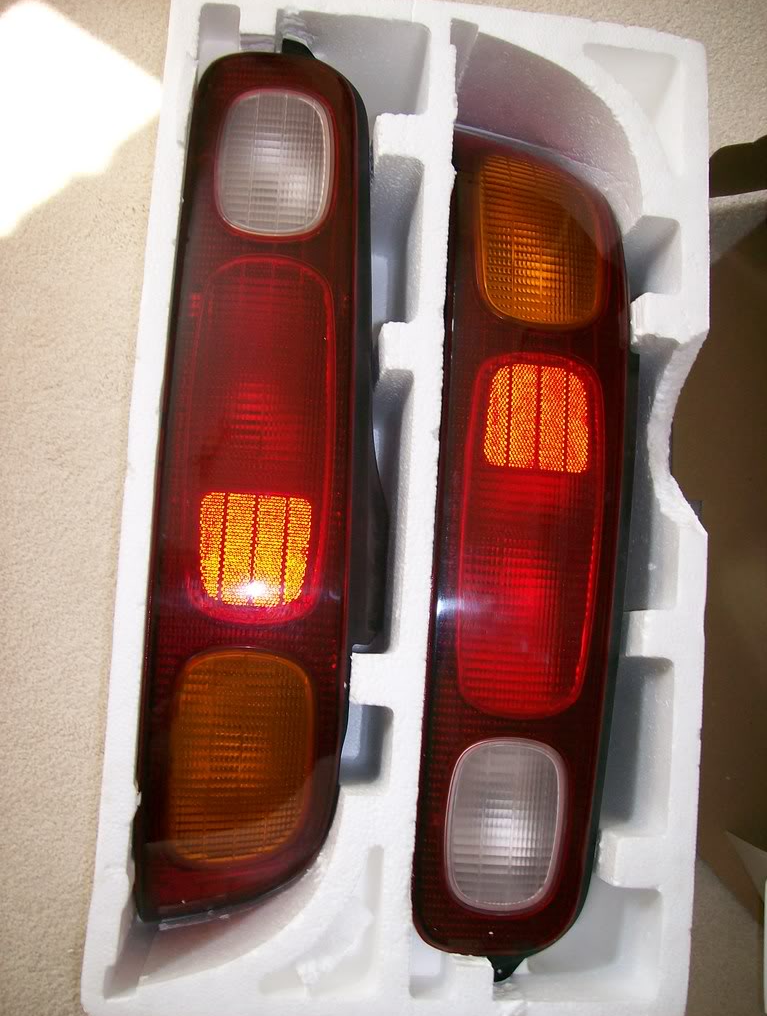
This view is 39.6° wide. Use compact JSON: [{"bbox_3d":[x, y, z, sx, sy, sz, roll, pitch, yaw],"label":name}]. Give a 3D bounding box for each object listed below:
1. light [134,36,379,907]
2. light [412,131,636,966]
[{"bbox_3d":[-0.073,-0.014,0.697,0.131,0.105,0.544,4,83,-3],"label":"light"},{"bbox_3d":[0.093,0.001,0.704,0.127,0.105,0.539,4,83,-3],"label":"light"}]

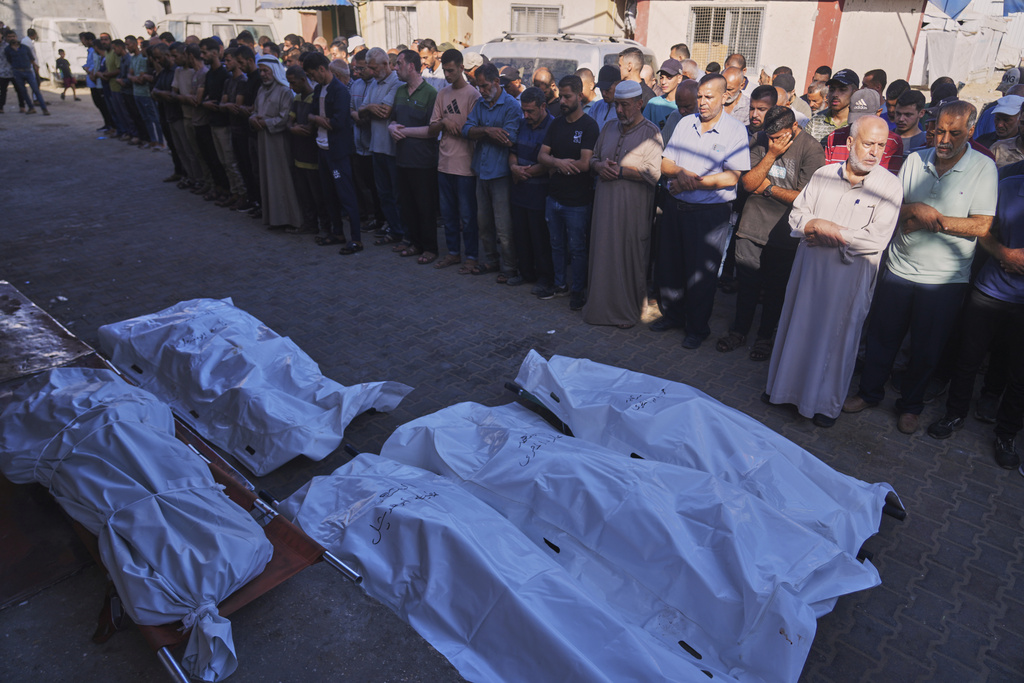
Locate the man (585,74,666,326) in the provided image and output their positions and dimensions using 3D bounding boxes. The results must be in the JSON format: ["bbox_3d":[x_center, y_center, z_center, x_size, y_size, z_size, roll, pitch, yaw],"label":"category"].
[{"bbox_3d":[0.787,-0.951,4.771,0.560,1.700,0.440,15,30,28],"label":"man"}]

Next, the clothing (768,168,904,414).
[{"bbox_3d":[1.746,-0.280,3.793,0.580,1.395,0.430,18,32,33],"label":"clothing"}]

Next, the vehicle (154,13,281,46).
[{"bbox_3d":[-7.300,-6.871,16.671,1.780,2.000,4.800,-19,32,-34],"label":"vehicle"}]

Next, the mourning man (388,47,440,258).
[{"bbox_3d":[-0.844,-1.633,6.101,0.500,1.770,0.370,16,30,30],"label":"mourning man"}]

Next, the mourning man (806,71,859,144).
[{"bbox_3d":[2.336,-1.147,5.142,0.360,1.700,0.500,-23,34,-38],"label":"mourning man"}]

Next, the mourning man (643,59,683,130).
[{"bbox_3d":[1.298,-1.527,5.926,0.500,1.730,0.360,15,30,28],"label":"mourning man"}]

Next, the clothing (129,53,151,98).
[{"bbox_3d":[-6.104,-4.376,11.232,0.330,0.720,0.470,-23,34,-38],"label":"clothing"}]

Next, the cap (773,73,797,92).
[{"bbox_3d":[2.082,-1.980,5.282,0.180,0.150,0.260,20,47,36],"label":"cap"}]

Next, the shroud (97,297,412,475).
[{"bbox_3d":[-1.679,0.126,4.170,2.120,0.320,0.840,21,33,36],"label":"shroud"}]

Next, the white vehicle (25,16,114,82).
[{"bbox_3d":[-14.100,-9.527,22.252,1.750,1.950,4.600,-19,32,-32],"label":"white vehicle"}]

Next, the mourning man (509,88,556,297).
[{"bbox_3d":[0.184,-1.233,5.511,0.480,1.613,0.370,20,33,35],"label":"mourning man"}]

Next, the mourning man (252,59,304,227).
[{"bbox_3d":[-2.345,-2.019,7.050,0.530,1.722,0.400,21,34,37],"label":"mourning man"}]

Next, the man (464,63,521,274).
[{"bbox_3d":[-0.138,-1.399,5.727,0.520,1.727,0.390,20,33,35],"label":"man"}]

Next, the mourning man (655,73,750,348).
[{"bbox_3d":[1.265,-0.875,4.616,0.550,1.739,0.390,17,32,32],"label":"mourning man"}]

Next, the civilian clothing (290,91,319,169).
[{"bbox_3d":[-2.020,-2.105,6.791,0.500,0.750,0.320,19,32,34],"label":"civilian clothing"}]

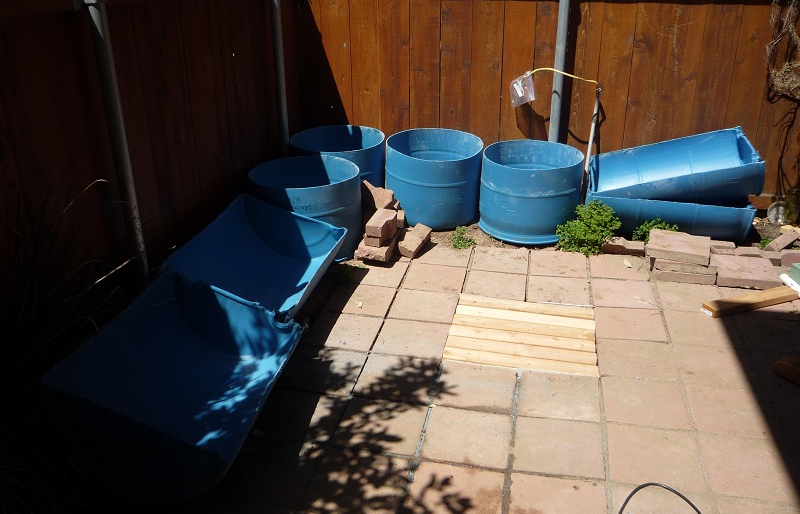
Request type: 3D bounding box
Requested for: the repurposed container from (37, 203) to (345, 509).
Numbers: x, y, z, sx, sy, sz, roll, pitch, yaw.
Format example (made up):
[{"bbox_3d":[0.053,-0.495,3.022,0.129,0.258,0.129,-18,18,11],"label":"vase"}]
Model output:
[{"bbox_3d":[-0.714,0.243,2.888,0.585,0.310,1.780,22,25,-2],"label":"repurposed container"}]

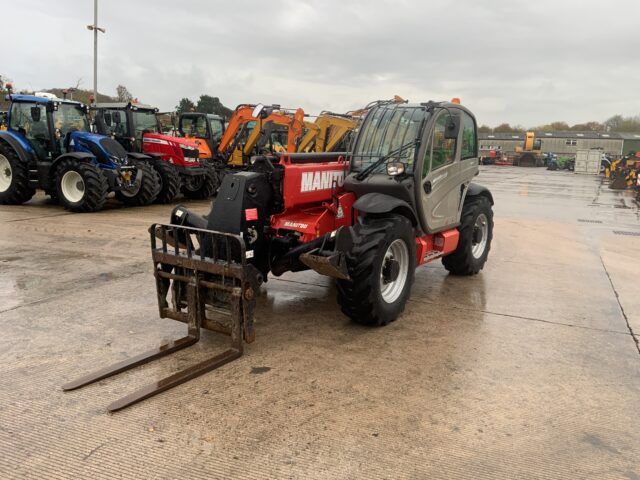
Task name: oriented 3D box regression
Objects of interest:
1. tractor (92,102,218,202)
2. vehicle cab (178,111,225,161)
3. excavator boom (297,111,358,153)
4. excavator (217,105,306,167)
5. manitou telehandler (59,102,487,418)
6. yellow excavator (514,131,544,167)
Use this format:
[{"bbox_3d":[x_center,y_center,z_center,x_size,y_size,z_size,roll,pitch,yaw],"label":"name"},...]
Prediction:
[{"bbox_3d":[-5.857,-2.880,18.098,4.600,3.050,2.300,6,11,26],"label":"tractor"},{"bbox_3d":[-4.420,-3.860,20.000,1.400,1.800,1.150,7,11,27],"label":"vehicle cab"},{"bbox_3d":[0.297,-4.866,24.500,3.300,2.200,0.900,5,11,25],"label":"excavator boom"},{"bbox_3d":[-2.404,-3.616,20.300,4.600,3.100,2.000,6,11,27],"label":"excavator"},{"bbox_3d":[0.087,-0.474,6.311,2.300,2.470,6.690,7,12,33],"label":"manitou telehandler"},{"bbox_3d":[22.125,-9.636,56.178,3.200,3.900,7.200,5,10,19],"label":"yellow excavator"}]

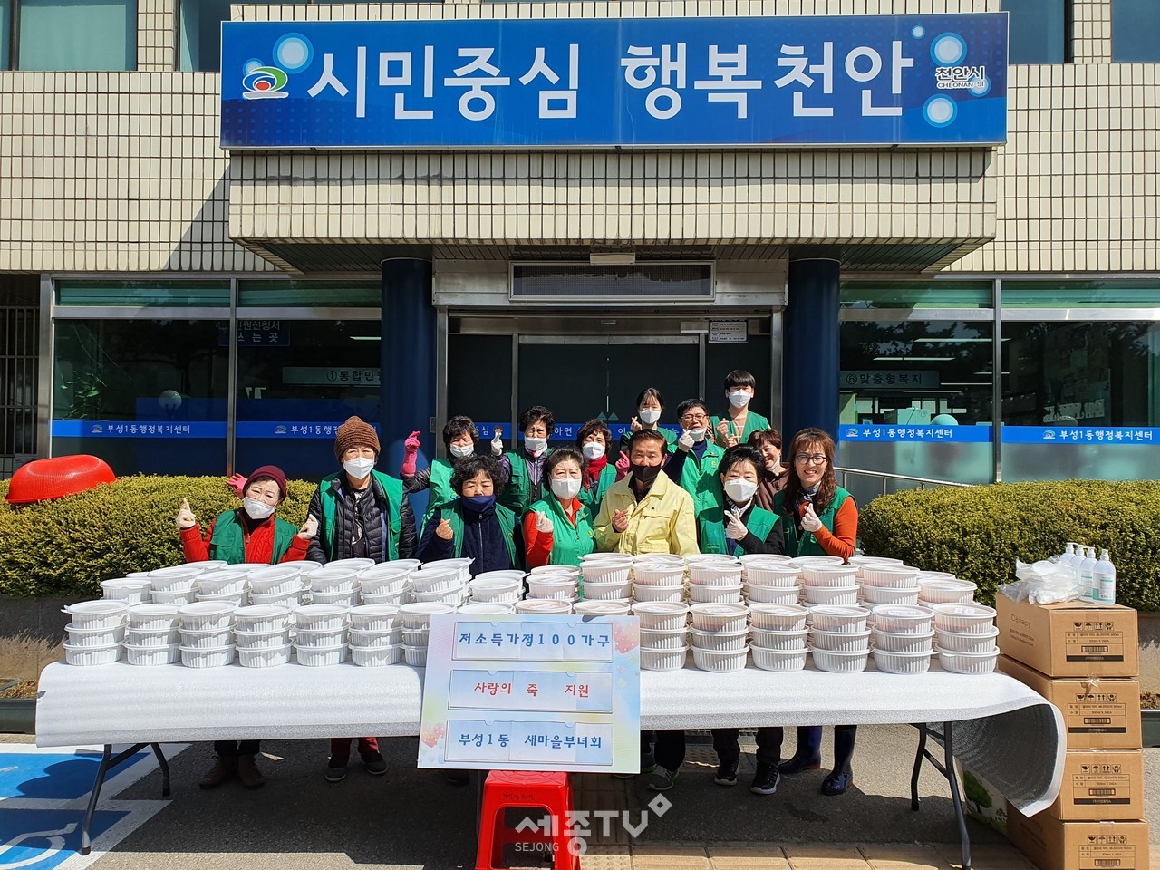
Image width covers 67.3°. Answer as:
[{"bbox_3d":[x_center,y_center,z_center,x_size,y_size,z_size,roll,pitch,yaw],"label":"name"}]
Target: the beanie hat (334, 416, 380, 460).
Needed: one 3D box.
[{"bbox_3d":[-1.046,0.006,4.080,0.208,0.200,0.230,1,-1,-5],"label":"beanie hat"}]

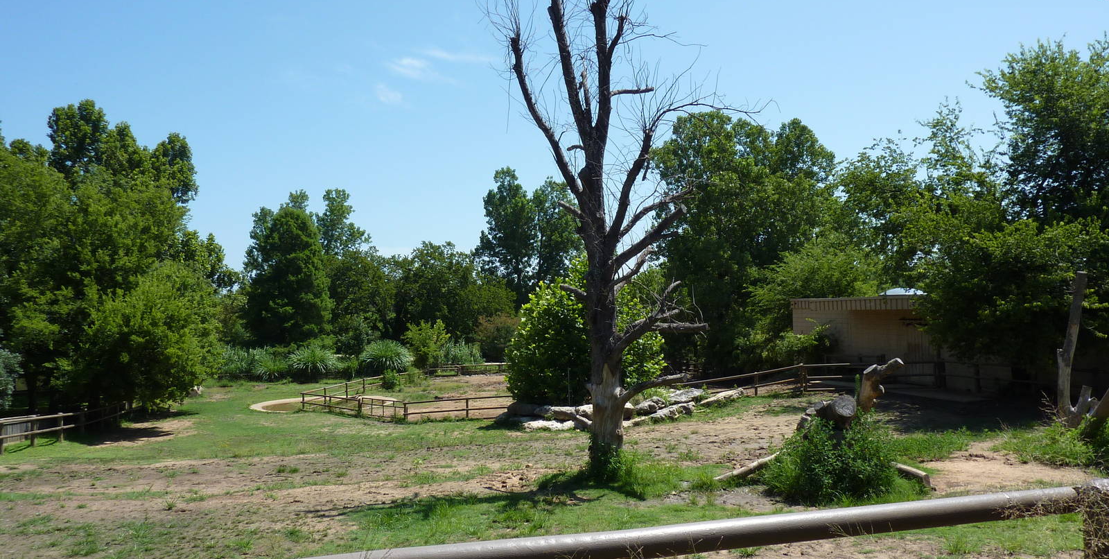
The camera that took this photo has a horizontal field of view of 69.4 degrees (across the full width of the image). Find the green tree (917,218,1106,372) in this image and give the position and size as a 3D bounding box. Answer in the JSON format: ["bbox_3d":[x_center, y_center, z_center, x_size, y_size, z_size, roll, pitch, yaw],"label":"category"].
[{"bbox_3d":[14.266,0.487,25.000,4.920,4.690,4.180,-1,-1,30],"label":"green tree"}]

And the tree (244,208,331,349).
[{"bbox_3d":[-21.025,0.034,63.000,6.330,11.490,5.700,0,-1,-18],"label":"tree"}]

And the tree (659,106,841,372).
[{"bbox_3d":[11.287,-2.161,47.000,9.980,15.200,8.480,0,-3,0],"label":"tree"}]

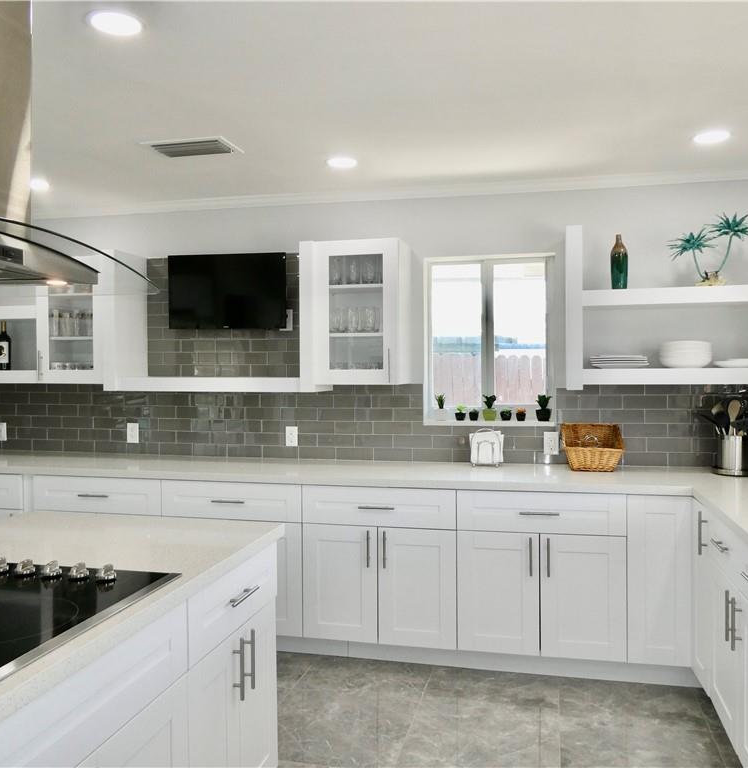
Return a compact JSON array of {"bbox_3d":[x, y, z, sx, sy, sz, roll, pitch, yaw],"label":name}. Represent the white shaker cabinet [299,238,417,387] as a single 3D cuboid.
[{"bbox_3d":[-0.088,-0.376,3.879,0.530,0.765,0.356,0,2,13],"label":"white shaker cabinet"}]

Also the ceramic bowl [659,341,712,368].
[{"bbox_3d":[1.553,-0.146,3.538,0.240,0.138,0.240,0,2,13],"label":"ceramic bowl"}]

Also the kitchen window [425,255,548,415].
[{"bbox_3d":[0.636,-0.258,3.954,0.710,0.890,0.100,0,1,13],"label":"kitchen window"}]

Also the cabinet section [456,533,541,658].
[{"bbox_3d":[0.641,0.962,3.575,0.379,0.565,0.570,0,1,13],"label":"cabinet section"}]

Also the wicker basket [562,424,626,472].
[{"bbox_3d":[1.124,0.326,3.670,0.295,0.228,0.250,0,2,13],"label":"wicker basket"}]

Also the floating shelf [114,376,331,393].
[{"bbox_3d":[-0.862,0.001,4.073,1.210,0.083,0.350,0,1,13],"label":"floating shelf"}]

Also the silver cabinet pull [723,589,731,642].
[{"bbox_3d":[1.246,0.812,2.479,0.036,0.178,0.013,0,1,13],"label":"silver cabinet pull"}]

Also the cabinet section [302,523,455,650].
[{"bbox_3d":[0.084,0.964,3.707,0.762,0.566,0.570,0,1,13],"label":"cabinet section"}]

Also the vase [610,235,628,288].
[{"bbox_3d":[1.228,-0.607,3.554,0.083,0.288,0.083,0,1,13],"label":"vase"}]

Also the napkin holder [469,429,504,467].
[{"bbox_3d":[0.604,0.341,3.794,0.183,0.201,0.080,0,2,13],"label":"napkin holder"}]

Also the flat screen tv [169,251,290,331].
[{"bbox_3d":[-0.865,-0.542,4.172,0.735,0.440,0.070,0,1,13],"label":"flat screen tv"}]

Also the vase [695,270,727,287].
[{"bbox_3d":[1.637,-0.508,3.452,0.140,0.090,0.110,0,1,13],"label":"vase"}]

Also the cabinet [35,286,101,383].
[{"bbox_3d":[-1.781,-0.382,4.369,0.455,0.760,0.340,0,1,13],"label":"cabinet"}]

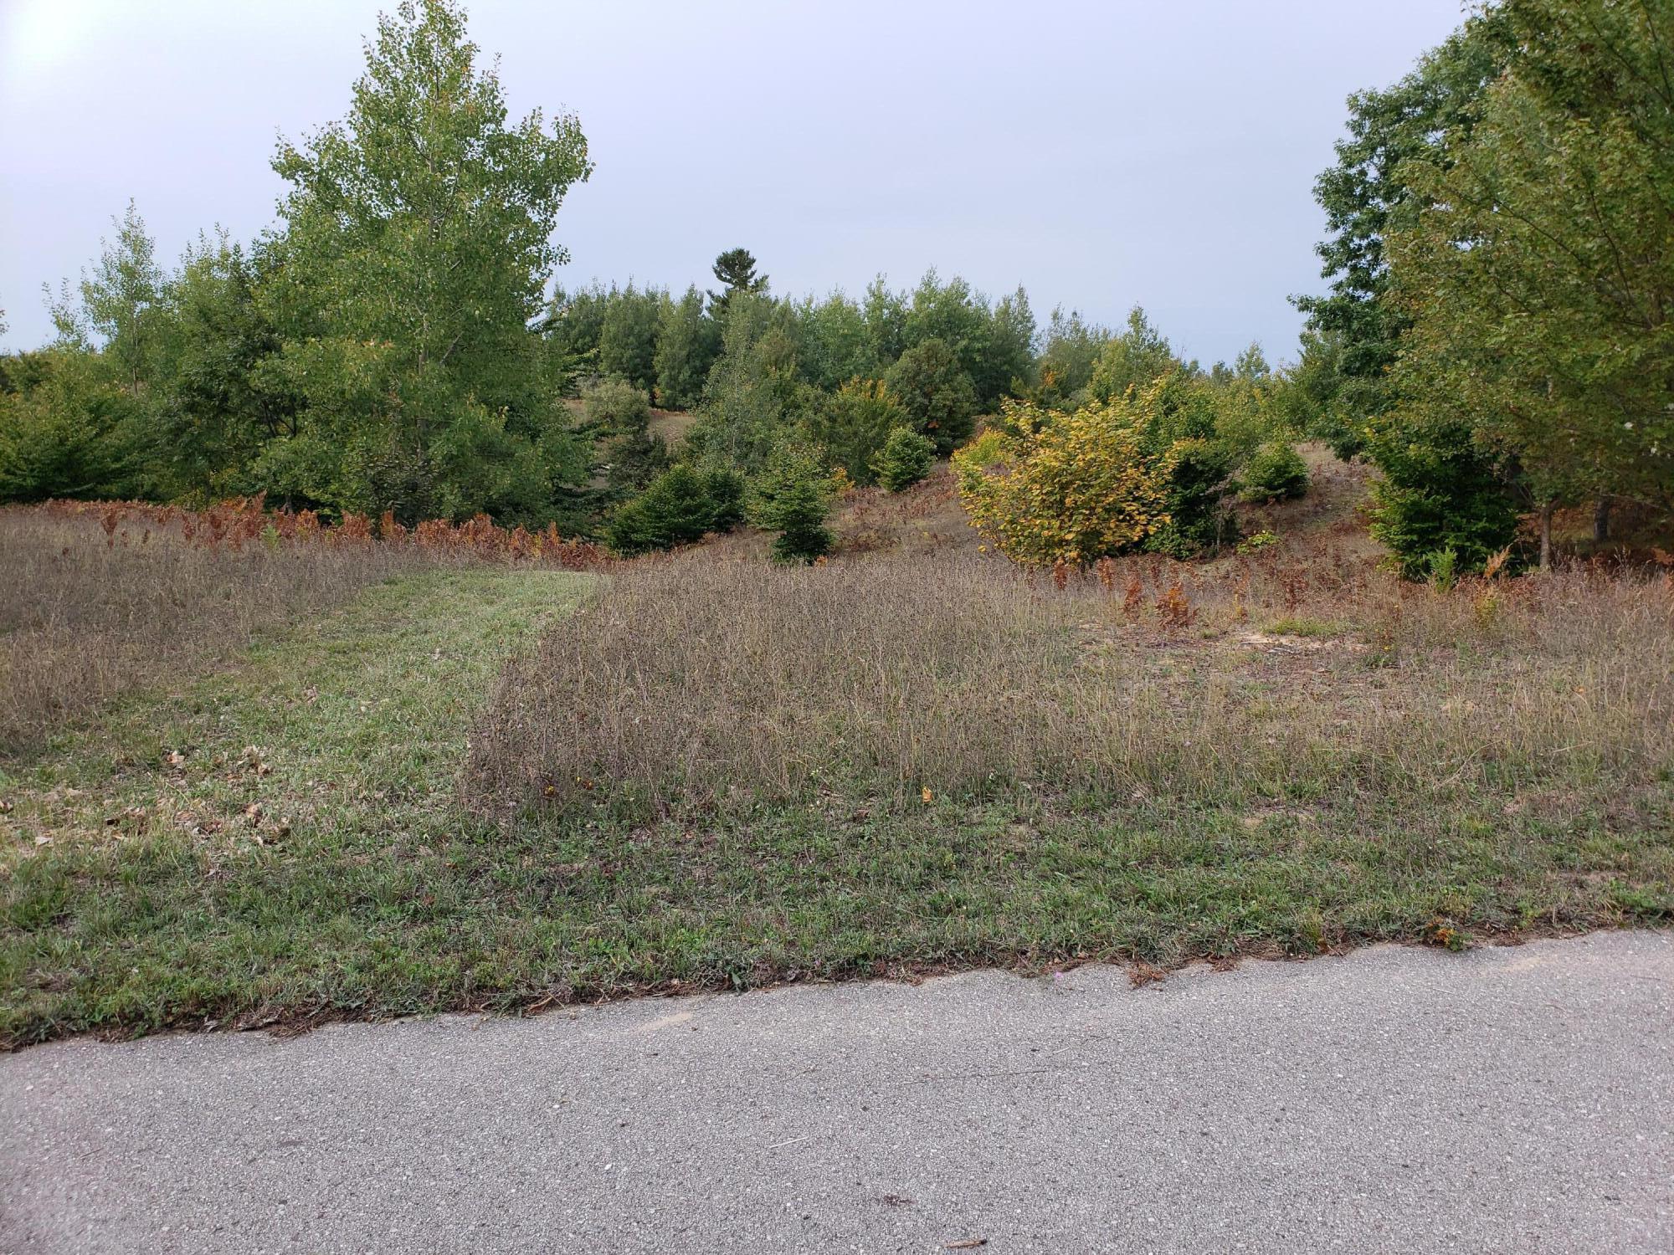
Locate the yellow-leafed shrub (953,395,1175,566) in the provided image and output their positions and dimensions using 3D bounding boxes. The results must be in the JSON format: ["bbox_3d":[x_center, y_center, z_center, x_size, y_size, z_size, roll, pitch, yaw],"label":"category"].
[{"bbox_3d":[3.030,-1.900,16.800,2.900,2.400,2.600,0,7,0],"label":"yellow-leafed shrub"}]

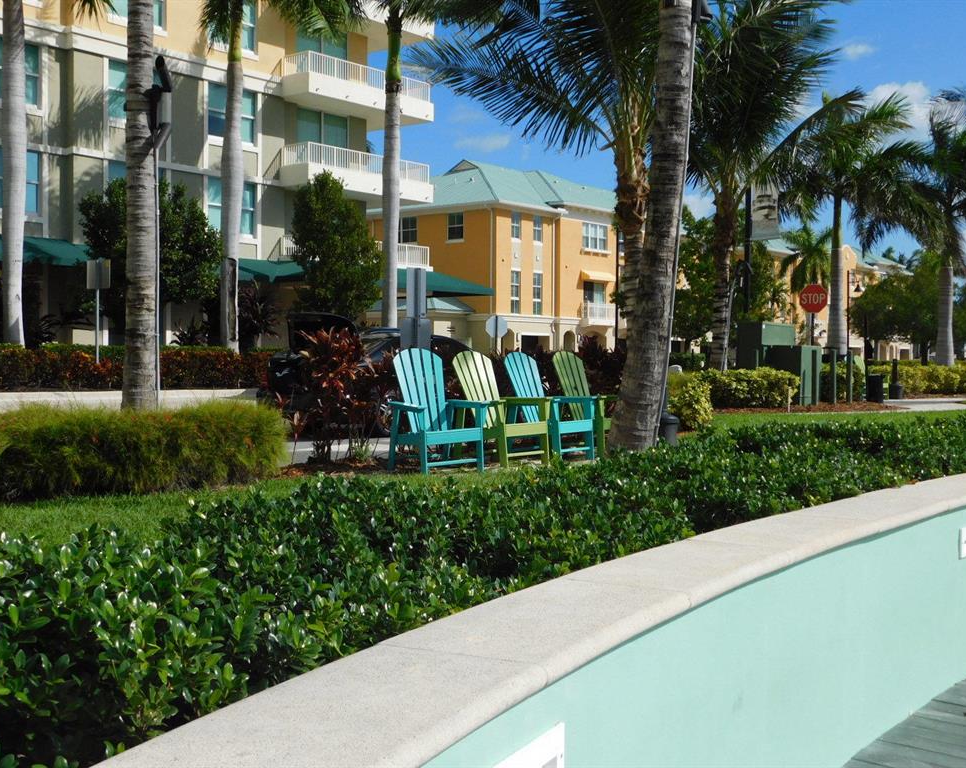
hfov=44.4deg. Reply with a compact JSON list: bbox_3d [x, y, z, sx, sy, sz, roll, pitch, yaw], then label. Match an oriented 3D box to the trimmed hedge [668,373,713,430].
[{"bbox_3d":[2.812,0.236,16.204,0.720,0.820,0.720,0,1,0],"label":"trimmed hedge"}]

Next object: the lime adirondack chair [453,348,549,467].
[{"bbox_3d":[0.134,0.202,10.454,0.692,1.036,0.809,-2,1,-44],"label":"lime adirondack chair"}]

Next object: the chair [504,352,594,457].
[{"bbox_3d":[0.600,0.200,11.144,0.809,1.036,0.692,0,1,42],"label":"chair"}]

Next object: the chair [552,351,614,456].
[{"bbox_3d":[1.075,0.180,11.571,0.809,1.036,0.692,0,1,45],"label":"chair"}]

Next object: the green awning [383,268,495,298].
[{"bbox_3d":[-2.375,-3.763,42.396,2.900,1.000,5.100,1,1,40],"label":"green awning"}]

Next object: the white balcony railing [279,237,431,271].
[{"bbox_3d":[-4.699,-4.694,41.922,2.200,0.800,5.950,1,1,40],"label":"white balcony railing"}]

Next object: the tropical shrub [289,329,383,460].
[{"bbox_3d":[-1.412,0.081,11.402,0.920,1.270,0.850,0,1,0],"label":"tropical shrub"}]

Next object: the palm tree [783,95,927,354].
[{"bbox_3d":[9.769,-3.526,30.956,3.600,7.900,3.600,0,1,0],"label":"palm tree"}]

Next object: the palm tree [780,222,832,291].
[{"bbox_3d":[15.866,-3.912,57.954,2.800,8.100,2.800,0,1,0],"label":"palm tree"}]

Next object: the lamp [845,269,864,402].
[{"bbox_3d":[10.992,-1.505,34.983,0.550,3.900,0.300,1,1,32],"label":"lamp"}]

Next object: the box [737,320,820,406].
[{"bbox_3d":[6.565,-0.438,25.758,1.450,1.760,1.600,1,1,40],"label":"box"}]

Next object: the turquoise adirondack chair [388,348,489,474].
[{"bbox_3d":[-0.396,0.226,9.803,0.692,1.036,0.809,-1,1,-28],"label":"turquoise adirondack chair"}]

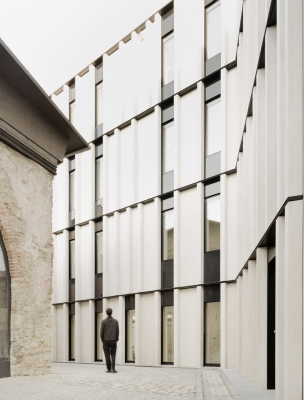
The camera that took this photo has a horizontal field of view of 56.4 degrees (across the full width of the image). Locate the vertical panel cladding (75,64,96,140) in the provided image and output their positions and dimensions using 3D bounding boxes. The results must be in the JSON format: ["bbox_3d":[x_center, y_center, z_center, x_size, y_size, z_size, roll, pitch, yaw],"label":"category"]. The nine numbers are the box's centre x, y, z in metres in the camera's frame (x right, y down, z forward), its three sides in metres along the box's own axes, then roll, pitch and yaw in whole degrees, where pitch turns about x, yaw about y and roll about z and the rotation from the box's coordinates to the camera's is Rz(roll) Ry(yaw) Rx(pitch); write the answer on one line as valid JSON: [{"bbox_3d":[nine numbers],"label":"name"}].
[{"bbox_3d":[-3.016,-4.233,12.657,1.237,3.076,0.180,0,0,33],"label":"vertical panel cladding"}]

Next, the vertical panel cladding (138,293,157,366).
[{"bbox_3d":[-0.078,4.656,10.299,0.991,2.732,0.200,0,0,33],"label":"vertical panel cladding"}]

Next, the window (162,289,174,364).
[{"bbox_3d":[0.581,4.737,10.526,0.579,2.767,0.120,0,0,33],"label":"window"}]

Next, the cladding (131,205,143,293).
[{"bbox_3d":[-0.589,1.882,10.770,0.570,3.300,0.180,0,0,34],"label":"cladding"}]

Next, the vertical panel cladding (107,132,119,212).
[{"bbox_3d":[-1.600,-1.134,11.474,0.660,3.300,0.180,0,0,34],"label":"vertical panel cladding"}]

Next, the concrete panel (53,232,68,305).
[{"bbox_3d":[-4.099,3.066,12.951,1.140,3.350,0.200,0,0,33],"label":"concrete panel"}]

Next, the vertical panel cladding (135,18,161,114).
[{"bbox_3d":[-0.167,-4.979,10.487,1.150,3.250,0.200,0,0,34],"label":"vertical panel cladding"}]

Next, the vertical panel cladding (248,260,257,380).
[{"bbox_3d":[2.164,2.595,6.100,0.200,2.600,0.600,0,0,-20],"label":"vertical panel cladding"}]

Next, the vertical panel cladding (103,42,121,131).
[{"bbox_3d":[-1.552,-4.345,11.272,0.914,3.293,0.200,0,0,33],"label":"vertical panel cladding"}]

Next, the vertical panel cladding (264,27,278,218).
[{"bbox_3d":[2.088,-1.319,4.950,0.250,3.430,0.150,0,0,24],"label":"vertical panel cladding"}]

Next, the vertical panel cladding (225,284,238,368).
[{"bbox_3d":[2.537,3.997,9.022,0.434,2.794,0.150,0,0,33],"label":"vertical panel cladding"}]

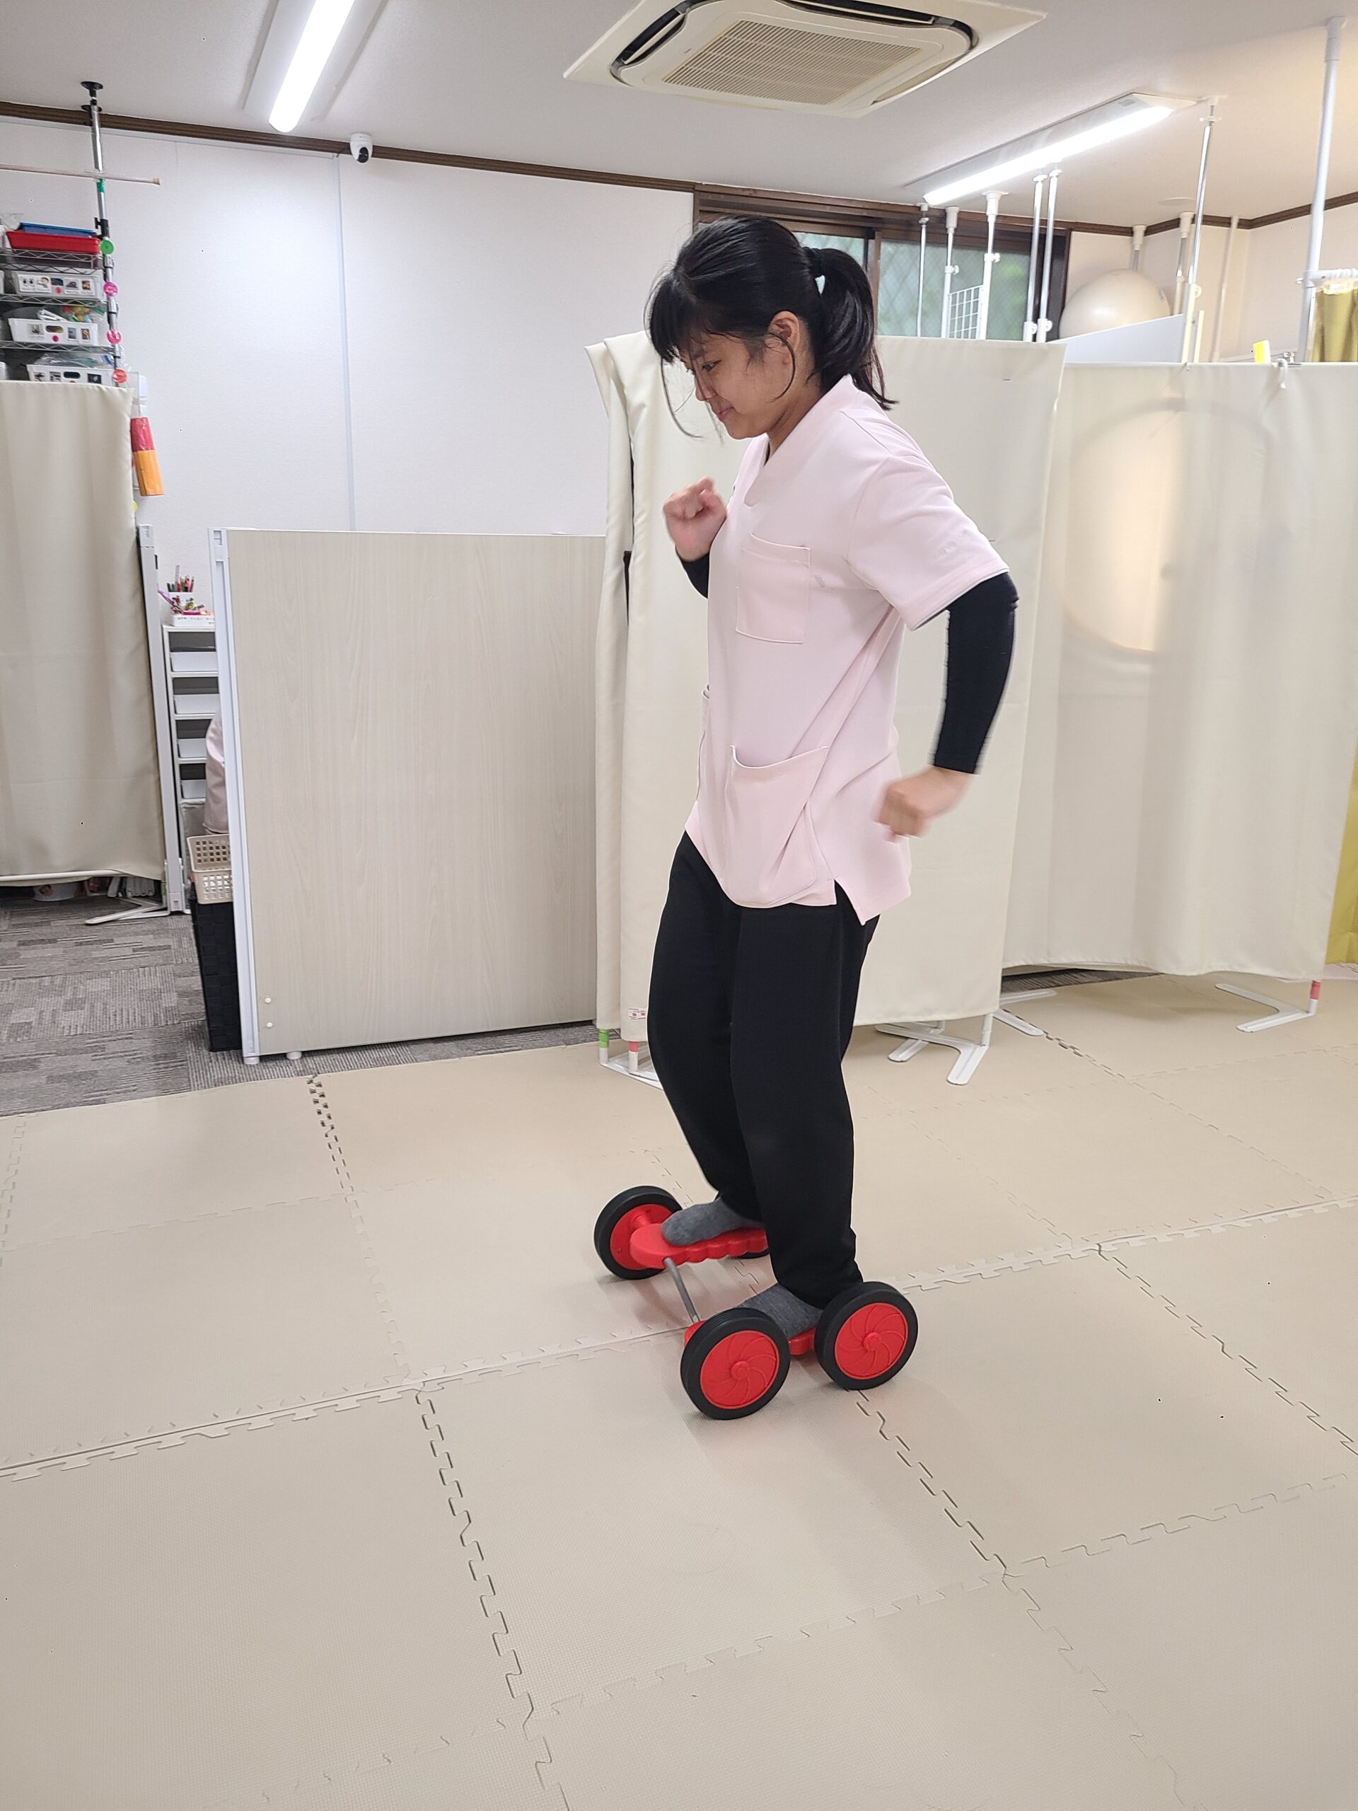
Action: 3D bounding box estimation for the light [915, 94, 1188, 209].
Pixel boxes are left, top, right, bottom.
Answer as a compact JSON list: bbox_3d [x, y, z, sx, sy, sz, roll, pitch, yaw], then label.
[{"bbox_3d":[1.219,-2.534,4.615,0.230,0.060,1.250,-5,16,-20],"label":"light"}]

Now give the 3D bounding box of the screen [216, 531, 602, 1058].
[{"bbox_3d":[-0.576,-0.252,3.229,0.930,1.210,0.040,-5,16,-20],"label":"screen"}]

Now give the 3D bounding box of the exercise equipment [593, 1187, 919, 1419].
[{"bbox_3d":[0.110,0.595,2.156,0.367,0.157,0.438,-5,16,-20],"label":"exercise equipment"}]

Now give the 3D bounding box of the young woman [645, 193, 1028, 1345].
[{"bbox_3d":[0.149,-0.126,1.929,0.420,1.560,0.520,-12,20,-39],"label":"young woman"}]

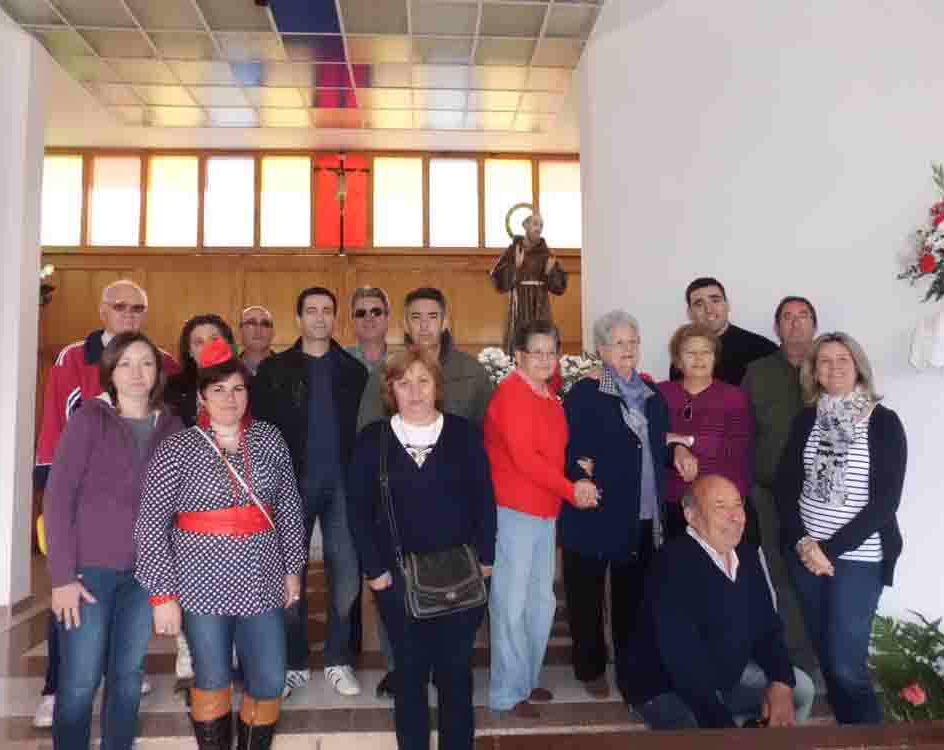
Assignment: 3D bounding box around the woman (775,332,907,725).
[{"bbox_3d":[1.418,0.629,2.882,0.500,1.595,0.360,-2,-4,24],"label":"woman"}]

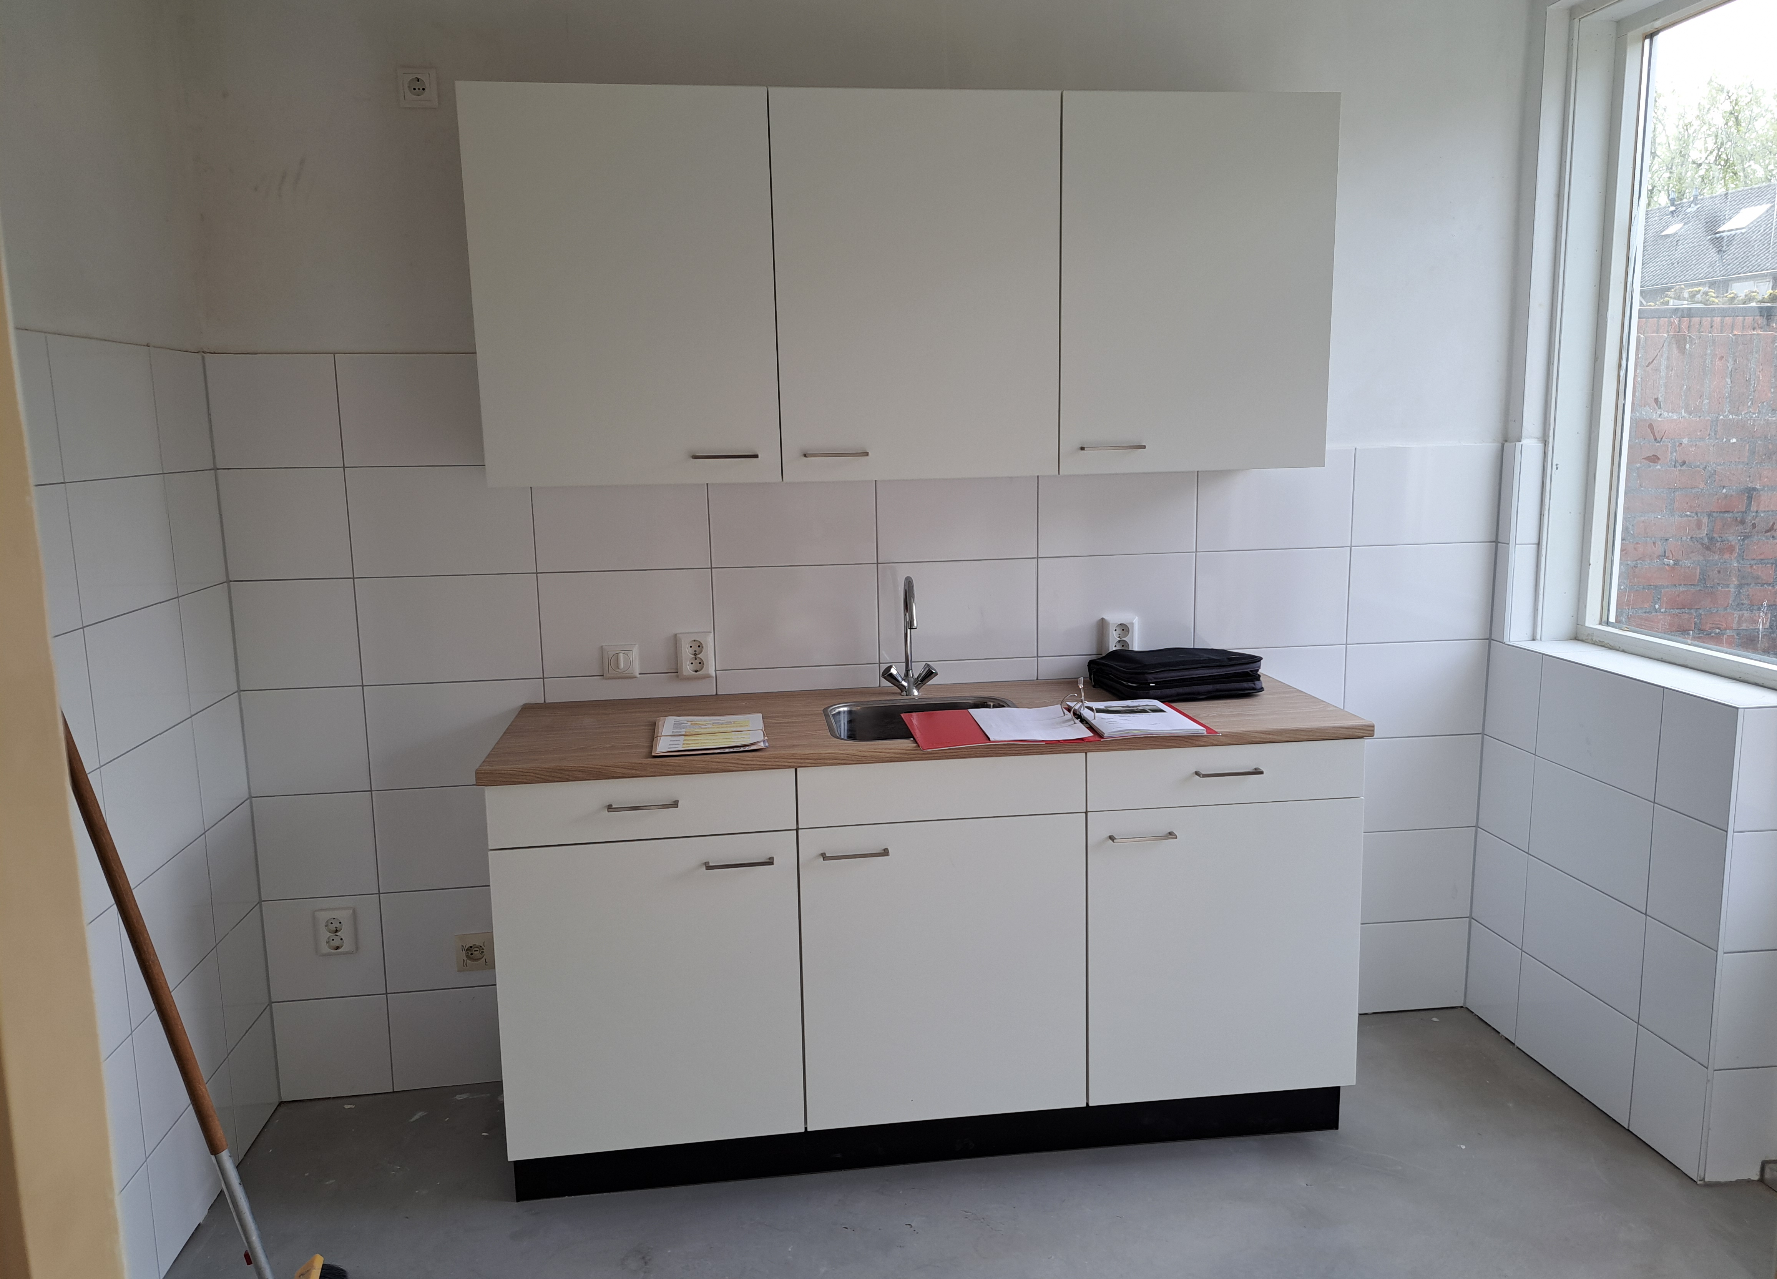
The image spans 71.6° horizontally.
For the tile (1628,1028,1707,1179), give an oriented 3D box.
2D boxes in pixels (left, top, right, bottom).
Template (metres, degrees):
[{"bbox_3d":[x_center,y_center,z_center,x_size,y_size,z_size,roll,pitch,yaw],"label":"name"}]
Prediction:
[{"bbox_3d":[1.665,0.987,2.631,0.010,0.255,0.198,-2,9,-6],"label":"tile"}]

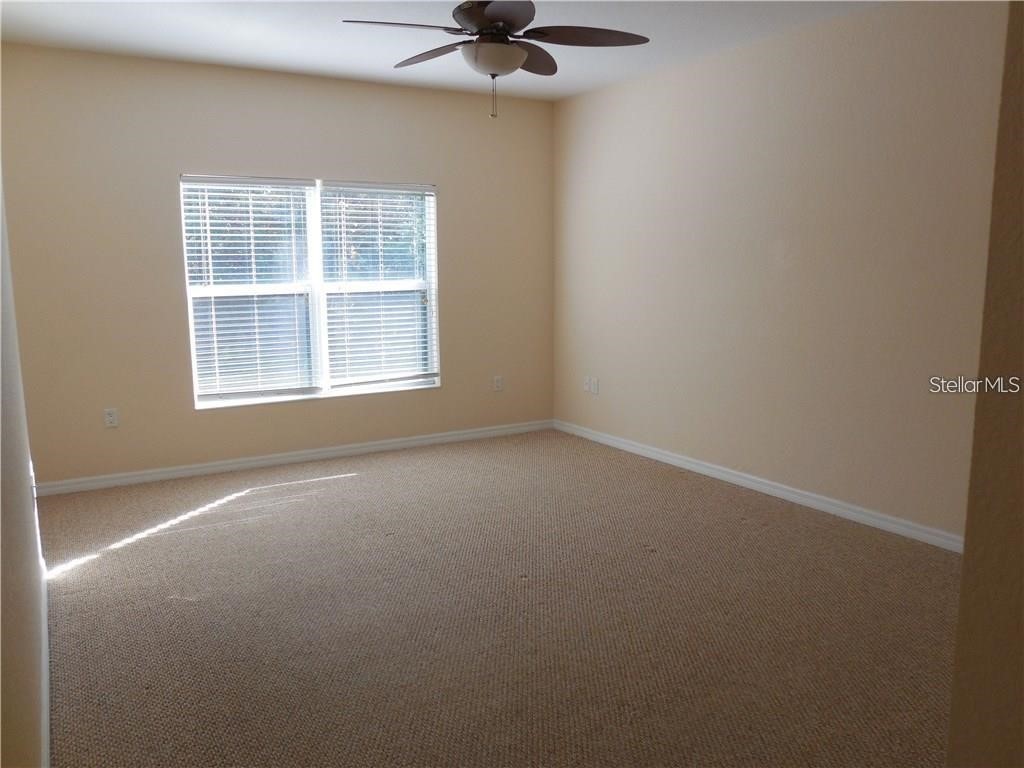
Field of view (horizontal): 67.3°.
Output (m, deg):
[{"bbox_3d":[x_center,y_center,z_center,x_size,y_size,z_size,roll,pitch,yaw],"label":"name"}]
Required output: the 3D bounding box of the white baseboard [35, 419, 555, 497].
[{"bbox_3d":[-1.287,0.510,5.723,3.862,0.083,0.015,-6,10,-31],"label":"white baseboard"}]

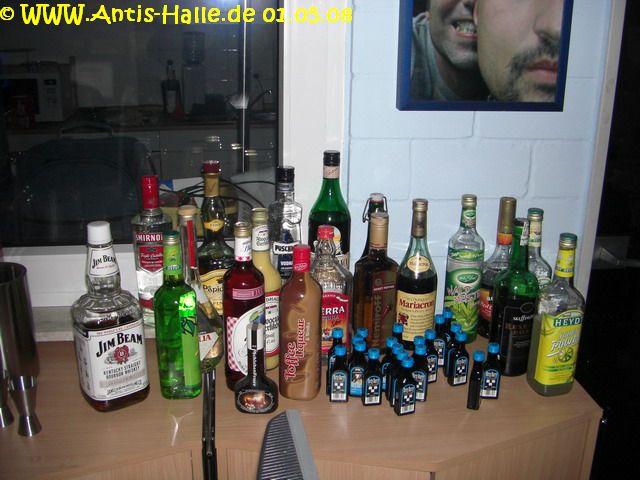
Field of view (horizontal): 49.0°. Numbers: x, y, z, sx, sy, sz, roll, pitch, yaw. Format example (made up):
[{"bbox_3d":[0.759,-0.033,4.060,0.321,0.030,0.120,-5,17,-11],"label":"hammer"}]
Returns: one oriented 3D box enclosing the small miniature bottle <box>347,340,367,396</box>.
[{"bbox_3d":[0.068,0.222,1.208,0.030,0.097,0.019,4,18,11],"label":"small miniature bottle"}]

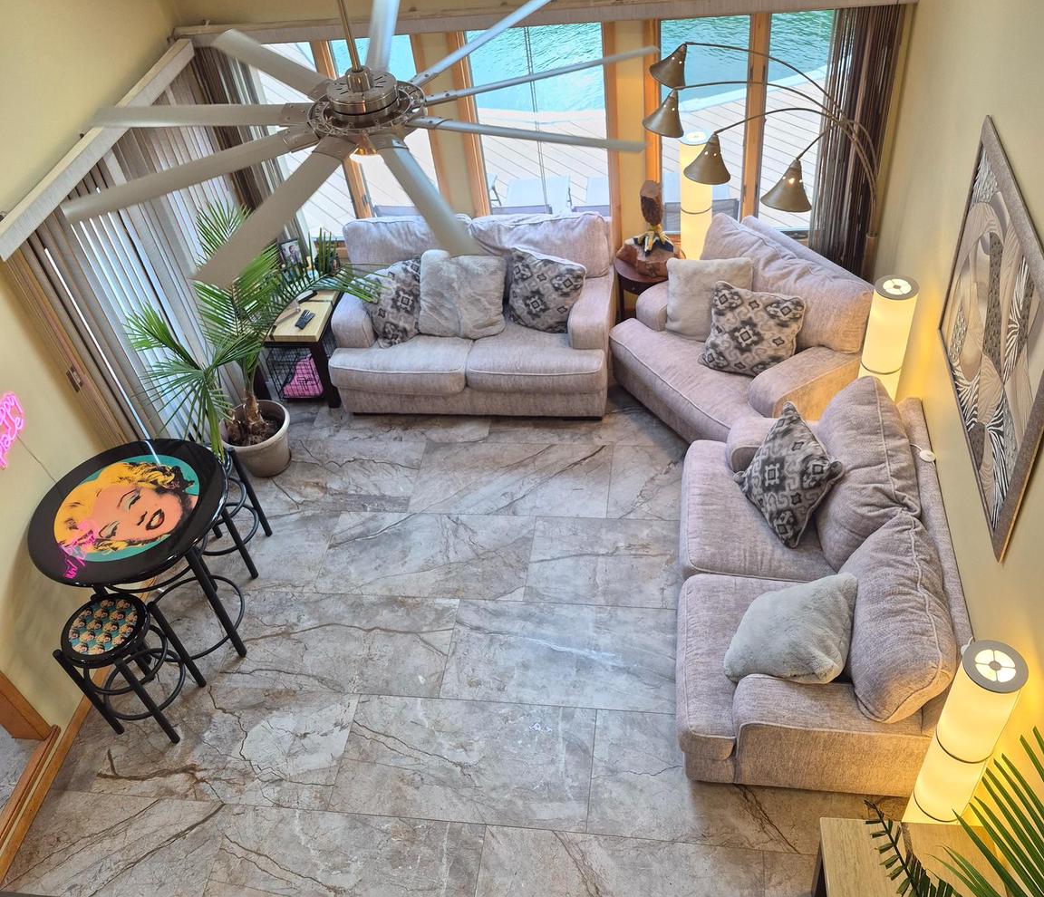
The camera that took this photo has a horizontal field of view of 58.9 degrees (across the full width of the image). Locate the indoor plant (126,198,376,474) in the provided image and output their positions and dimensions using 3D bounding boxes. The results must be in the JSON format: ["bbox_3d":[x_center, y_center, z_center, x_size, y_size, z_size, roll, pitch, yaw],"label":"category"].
[{"bbox_3d":[-1.424,-0.588,5.355,1.150,1.550,1.050,1,45,10],"label":"indoor plant"}]

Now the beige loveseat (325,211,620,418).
[{"bbox_3d":[-0.304,-0.846,6.051,1.770,0.970,0.980,2,45,11],"label":"beige loveseat"}]

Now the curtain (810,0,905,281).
[{"bbox_3d":[1.965,-1.624,5.570,0.380,1.980,0.140,1,45,10],"label":"curtain"}]

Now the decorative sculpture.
[{"bbox_3d":[0.777,-1.399,5.760,0.380,0.600,0.290,1,45,10],"label":"decorative sculpture"}]

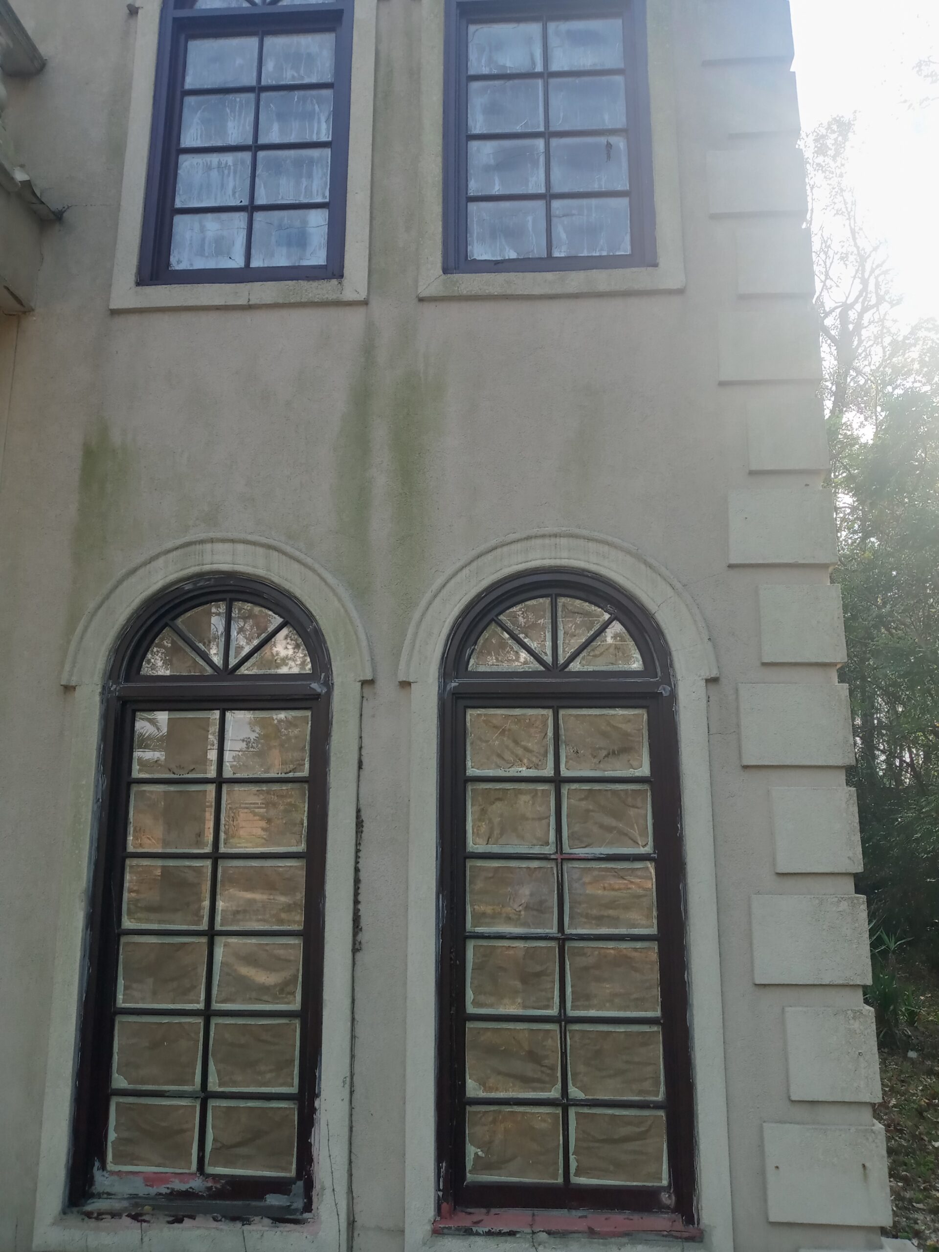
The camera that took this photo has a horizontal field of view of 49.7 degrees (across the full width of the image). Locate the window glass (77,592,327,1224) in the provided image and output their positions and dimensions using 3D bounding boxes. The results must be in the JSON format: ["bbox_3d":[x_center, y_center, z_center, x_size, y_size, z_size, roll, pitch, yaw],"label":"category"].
[{"bbox_3d":[-0.962,0.931,3.797,0.875,2.266,0.120,-1,-11,4],"label":"window glass"}]

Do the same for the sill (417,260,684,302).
[{"bbox_3d":[0.325,-1.365,4.102,1.061,0.117,0.110,-1,-11,4],"label":"sill"}]

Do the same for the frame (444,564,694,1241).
[{"bbox_3d":[0.330,0.915,3.709,0.871,2.243,0.120,-1,-11,4],"label":"frame"}]

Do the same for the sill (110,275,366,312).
[{"bbox_3d":[-0.939,-1.349,4.188,1.072,0.117,0.110,-1,-11,4],"label":"sill"}]

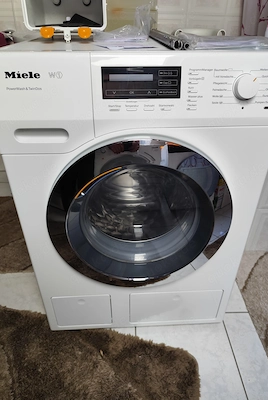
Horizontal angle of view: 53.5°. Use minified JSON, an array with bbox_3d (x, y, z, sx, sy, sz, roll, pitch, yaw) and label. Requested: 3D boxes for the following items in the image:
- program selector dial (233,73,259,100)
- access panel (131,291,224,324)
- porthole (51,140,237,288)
[{"bbox_3d":[0.221,-0.222,0.523,0.050,0.050,0.020,-2,22,-2],"label":"program selector dial"},{"bbox_3d":[0.135,0.352,0.881,0.298,0.153,0.015,-2,32,-2],"label":"access panel"},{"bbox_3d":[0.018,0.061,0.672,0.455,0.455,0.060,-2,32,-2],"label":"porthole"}]

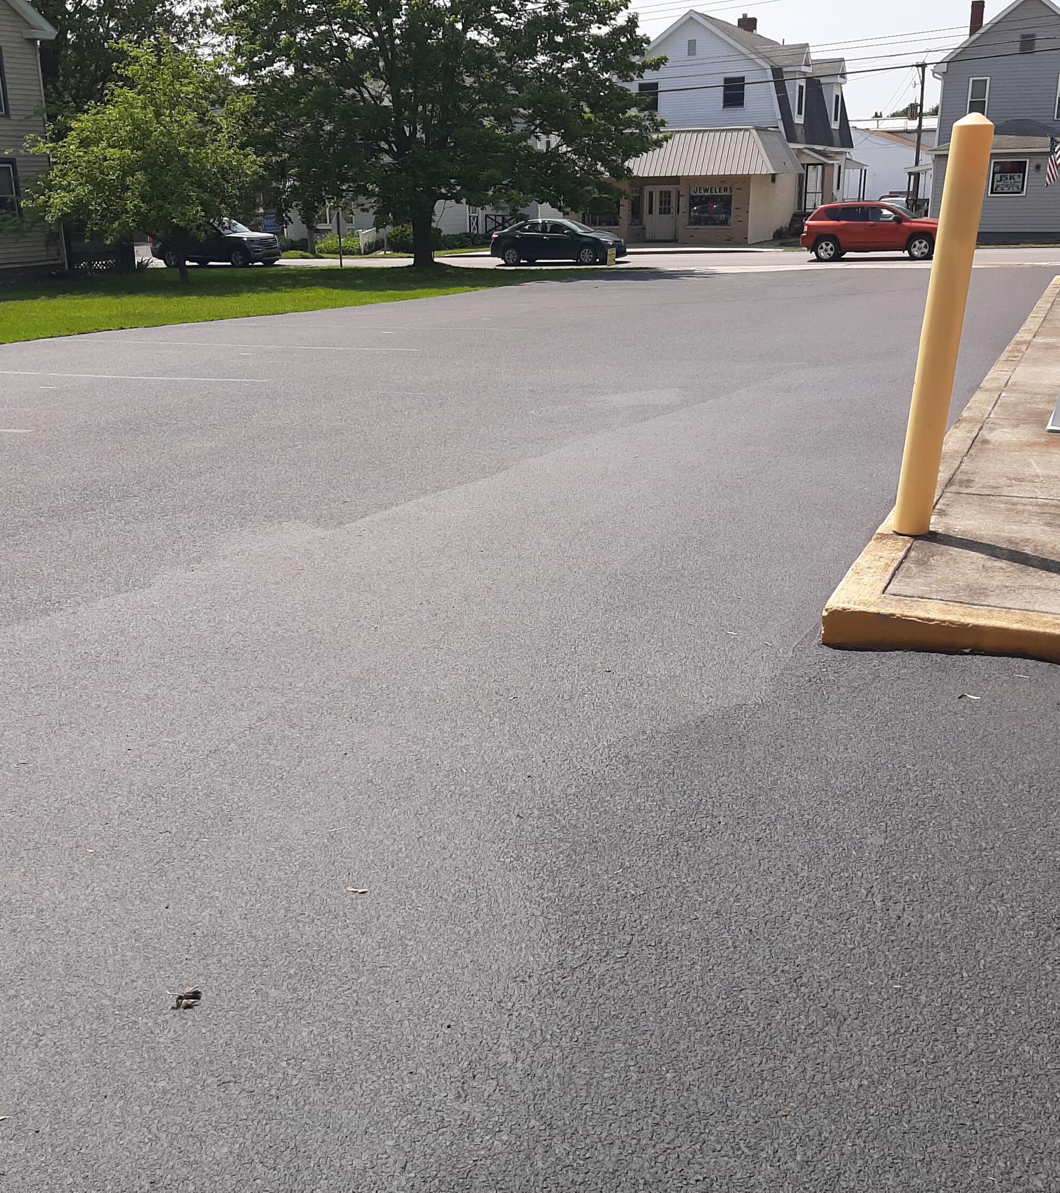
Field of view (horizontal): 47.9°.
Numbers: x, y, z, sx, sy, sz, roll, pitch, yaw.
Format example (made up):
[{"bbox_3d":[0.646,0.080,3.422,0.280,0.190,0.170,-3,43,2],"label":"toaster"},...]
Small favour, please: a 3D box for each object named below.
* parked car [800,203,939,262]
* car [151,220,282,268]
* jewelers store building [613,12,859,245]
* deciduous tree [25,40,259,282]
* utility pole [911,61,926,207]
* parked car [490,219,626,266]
[{"bbox_3d":[10.300,-10.820,35.400,4.410,1.650,1.770,7,20,22],"label":"parked car"},{"bbox_3d":[-11.550,-13.000,44.000,5.050,1.775,2.000,8,20,23],"label":"car"},{"bbox_3d":[8.021,-19.953,51.461,8.600,8.800,12.800,8,21,25],"label":"jewelers store building"},{"bbox_3d":[-8.792,-9.961,27.400,5.100,5.250,5.000,-1,19,0],"label":"deciduous tree"},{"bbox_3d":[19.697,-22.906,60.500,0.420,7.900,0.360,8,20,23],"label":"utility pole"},{"bbox_3d":[0.930,-11.900,40.100,4.640,1.460,1.780,8,20,23],"label":"parked car"}]

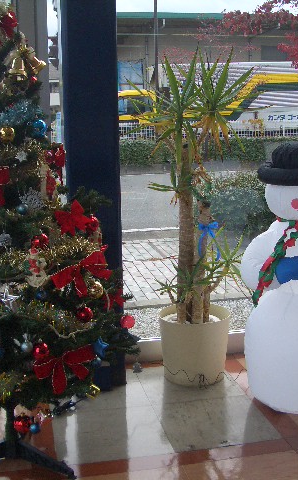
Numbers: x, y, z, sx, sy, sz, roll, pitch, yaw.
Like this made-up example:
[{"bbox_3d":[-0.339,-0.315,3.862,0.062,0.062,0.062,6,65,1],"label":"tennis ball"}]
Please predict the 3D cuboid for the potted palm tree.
[{"bbox_3d":[0.222,-0.085,3.120,0.600,1.560,0.560,-1,10,0],"label":"potted palm tree"}]

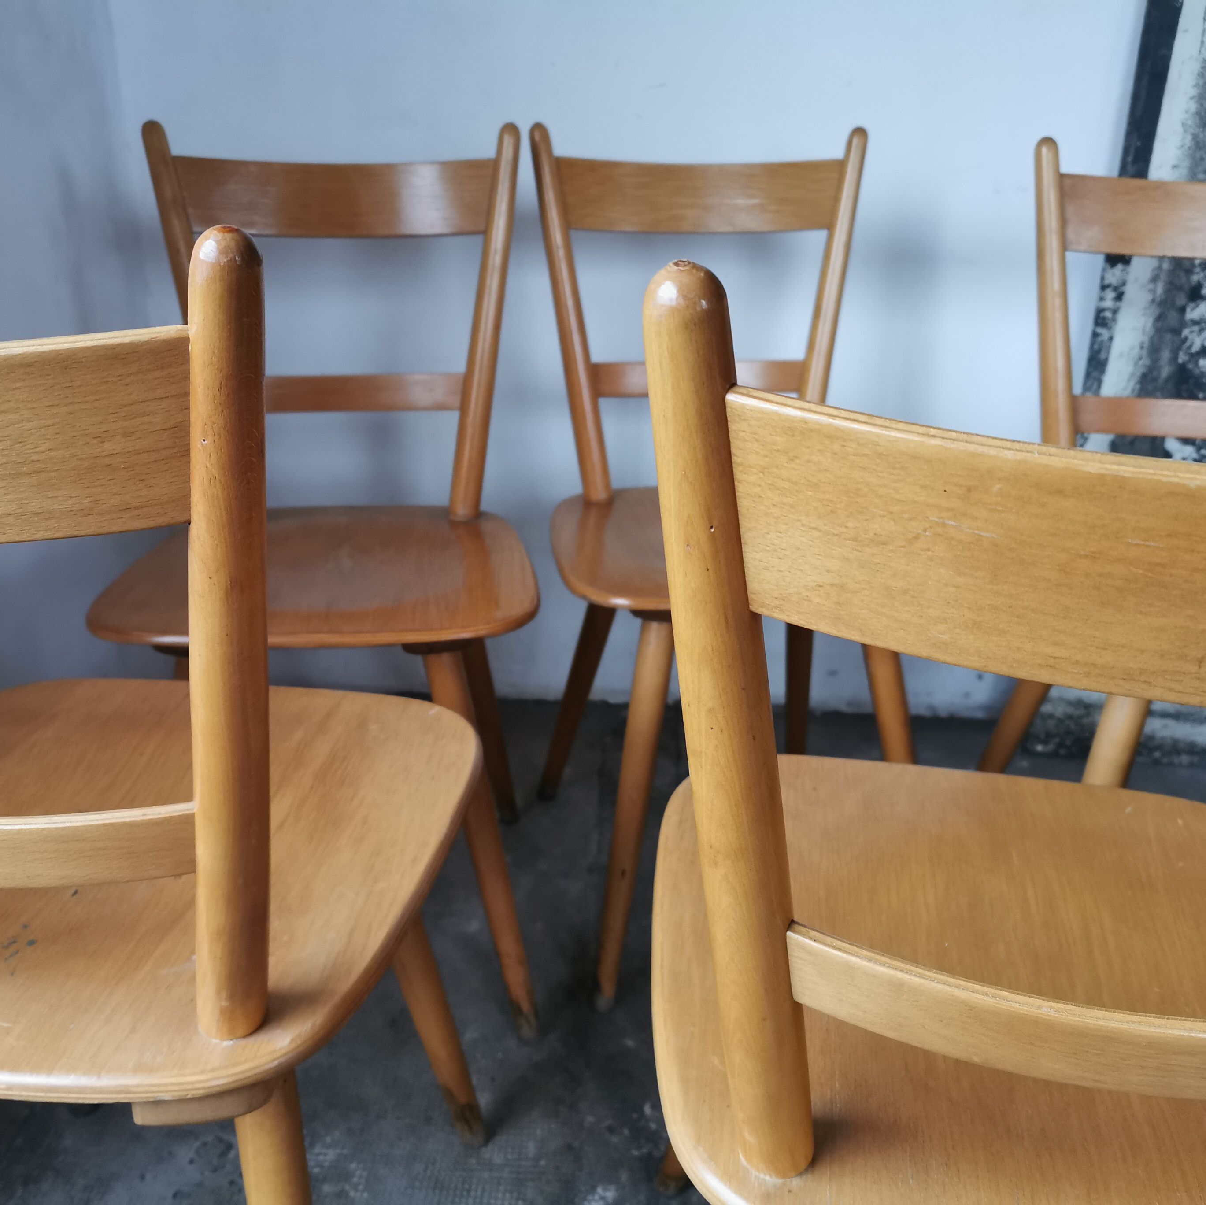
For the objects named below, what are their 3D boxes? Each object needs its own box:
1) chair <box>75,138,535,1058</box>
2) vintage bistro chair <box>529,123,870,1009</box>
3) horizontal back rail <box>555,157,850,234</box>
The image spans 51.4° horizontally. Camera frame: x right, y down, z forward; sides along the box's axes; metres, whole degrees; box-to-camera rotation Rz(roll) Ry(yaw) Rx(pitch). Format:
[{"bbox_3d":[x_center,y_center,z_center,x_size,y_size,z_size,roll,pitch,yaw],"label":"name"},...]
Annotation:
[{"bbox_3d":[-0.271,-0.031,1.282,0.405,0.849,0.453,-1,23,-5],"label":"chair"},{"bbox_3d":[0.145,-0.063,1.382,0.405,0.849,0.453,-3,23,-11],"label":"vintage bistro chair"},{"bbox_3d":[0.110,-0.468,1.441,0.332,0.079,0.041,-3,14,-11],"label":"horizontal back rail"}]

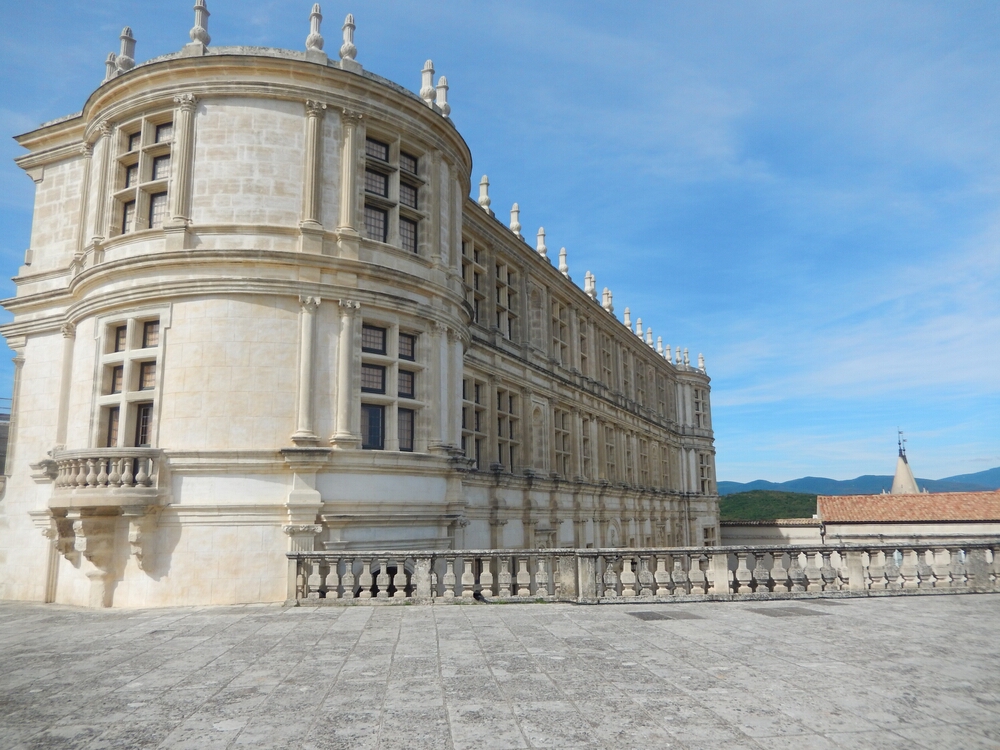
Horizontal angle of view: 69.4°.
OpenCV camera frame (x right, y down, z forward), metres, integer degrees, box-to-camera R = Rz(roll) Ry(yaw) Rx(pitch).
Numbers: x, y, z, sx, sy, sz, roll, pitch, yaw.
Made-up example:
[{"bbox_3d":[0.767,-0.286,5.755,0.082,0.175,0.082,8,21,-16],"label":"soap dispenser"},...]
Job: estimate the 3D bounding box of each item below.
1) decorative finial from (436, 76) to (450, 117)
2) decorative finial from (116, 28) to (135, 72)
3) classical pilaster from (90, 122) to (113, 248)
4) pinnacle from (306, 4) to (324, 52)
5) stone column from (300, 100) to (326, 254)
[{"bbox_3d":[-1.583,-7.868,20.372,0.442,1.325,0.442,-1,-11,0],"label":"decorative finial"},{"bbox_3d":[-9.395,-8.166,18.163,0.442,1.325,0.442,-10,-14,37],"label":"decorative finial"},{"bbox_3d":[-9.940,-4.644,17.964,0.403,3.345,0.480,10,-15,-42],"label":"classical pilaster"},{"bbox_3d":[-4.457,-8.409,17.515,0.440,1.310,0.440,4,-12,-22],"label":"pinnacle"},{"bbox_3d":[-4.284,-4.581,16.631,0.500,3.810,0.370,4,-12,-23],"label":"stone column"}]

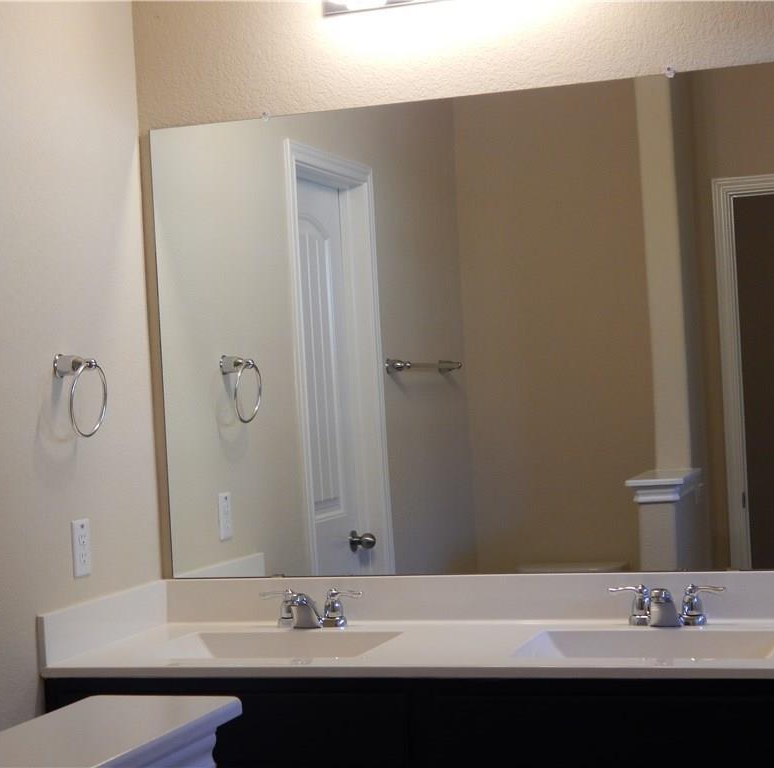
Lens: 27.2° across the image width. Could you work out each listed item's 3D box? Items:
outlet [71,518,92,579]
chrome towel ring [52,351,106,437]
[{"bbox_3d":[-0.627,0.337,3.280,0.007,0.115,0.069,-3,0,18],"label":"outlet"},{"bbox_3d":[-0.623,0.023,3.228,0.082,0.174,0.154,-3,0,18],"label":"chrome towel ring"}]

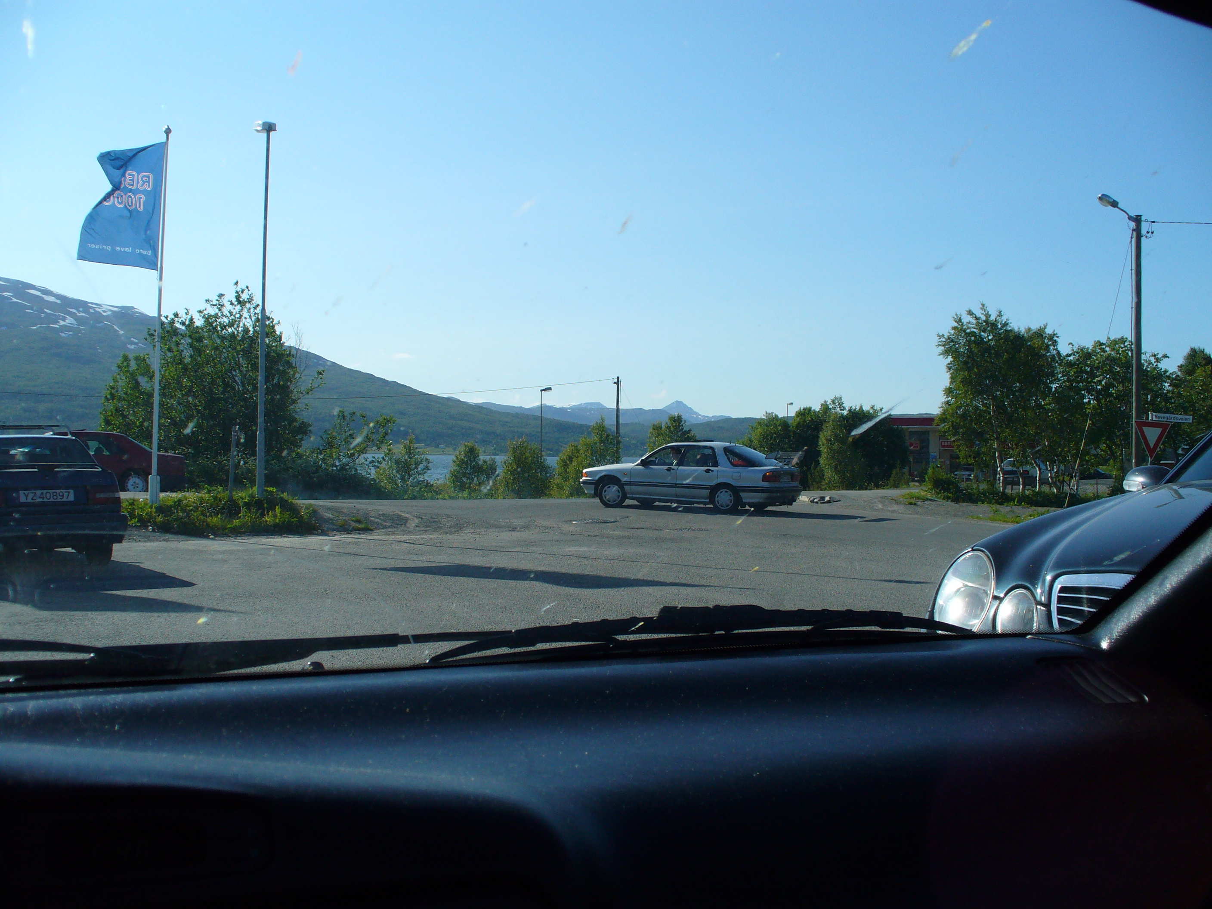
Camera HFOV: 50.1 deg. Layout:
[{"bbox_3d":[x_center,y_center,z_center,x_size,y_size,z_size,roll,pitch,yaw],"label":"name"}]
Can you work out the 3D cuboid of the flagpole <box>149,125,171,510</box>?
[{"bbox_3d":[-7.240,-2.221,21.100,0.180,6.280,0.180,2,0,0],"label":"flagpole"}]

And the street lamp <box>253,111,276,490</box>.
[{"bbox_3d":[-5.740,-2.371,21.800,0.350,6.441,0.420,1,0,-37],"label":"street lamp"}]

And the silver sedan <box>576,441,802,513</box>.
[{"bbox_3d":[1.716,0.440,27.039,4.550,1.420,1.695,1,0,30],"label":"silver sedan"}]

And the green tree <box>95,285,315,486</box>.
[{"bbox_3d":[-10.731,-1.880,35.000,5.900,5.500,5.200,1,0,0],"label":"green tree"}]

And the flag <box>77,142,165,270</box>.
[{"bbox_3d":[-7.791,-4.006,20.800,1.550,2.100,0.500,1,0,-24],"label":"flag"}]

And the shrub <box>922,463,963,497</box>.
[{"bbox_3d":[9.354,0.724,36.000,1.150,0.950,1.050,1,0,0],"label":"shrub"}]

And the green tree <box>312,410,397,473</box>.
[{"bbox_3d":[-6.501,-0.184,33.500,2.200,2.100,1.900,1,0,0],"label":"green tree"}]

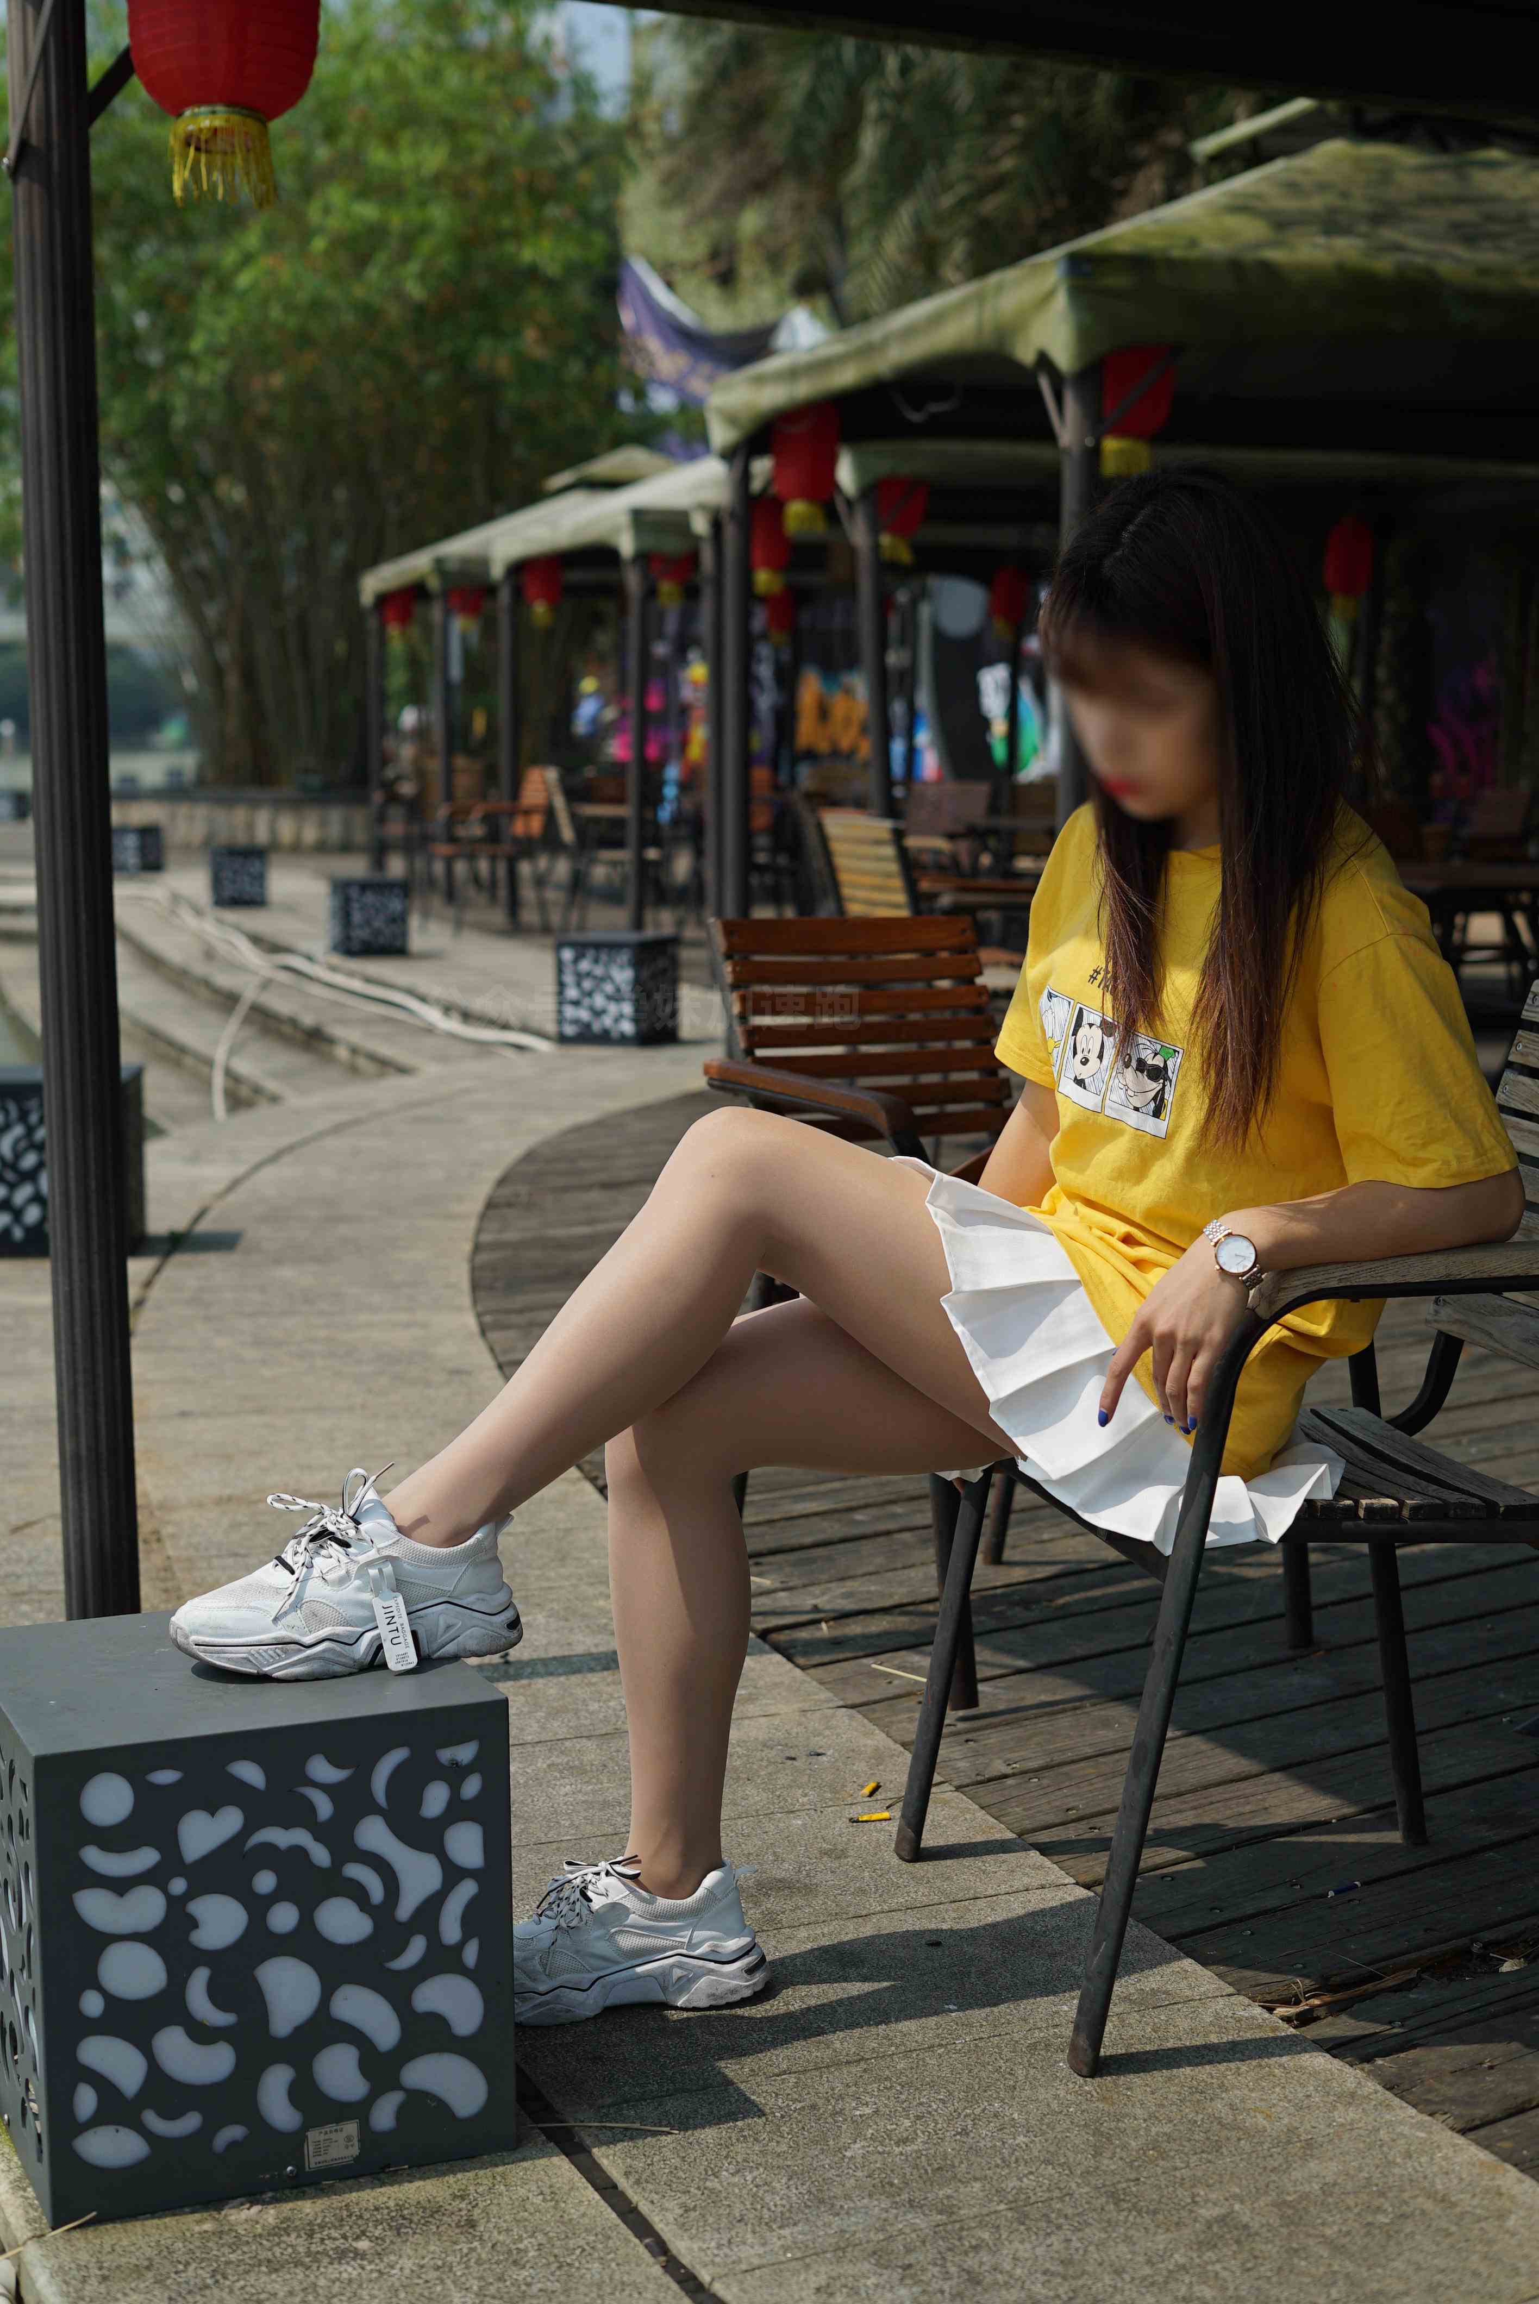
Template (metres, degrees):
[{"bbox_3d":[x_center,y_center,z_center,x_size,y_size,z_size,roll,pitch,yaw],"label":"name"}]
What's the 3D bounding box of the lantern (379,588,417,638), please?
[{"bbox_3d":[-2.455,-3.594,21.200,0.200,0.420,0.200,-1,7,-7],"label":"lantern"}]

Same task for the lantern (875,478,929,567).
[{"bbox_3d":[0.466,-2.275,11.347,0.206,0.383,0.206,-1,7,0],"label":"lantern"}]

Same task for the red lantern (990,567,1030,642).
[{"bbox_3d":[1.407,-3.203,18.743,0.230,0.470,0.230,0,7,0],"label":"red lantern"}]

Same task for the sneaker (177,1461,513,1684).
[{"bbox_3d":[-0.336,0.332,2.545,0.268,0.134,0.102,-2,8,-12],"label":"sneaker"}]

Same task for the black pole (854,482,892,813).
[{"bbox_3d":[0.382,-1.411,11.322,0.082,1.915,0.082,-3,7,0],"label":"black pole"}]

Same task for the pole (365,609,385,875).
[{"bbox_3d":[-2.536,-2.590,20.646,0.082,1.915,0.082,-1,7,0],"label":"pole"}]

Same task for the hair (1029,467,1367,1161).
[{"bbox_3d":[0.345,-0.269,2.547,0.220,0.530,0.210,-6,9,-37],"label":"hair"}]

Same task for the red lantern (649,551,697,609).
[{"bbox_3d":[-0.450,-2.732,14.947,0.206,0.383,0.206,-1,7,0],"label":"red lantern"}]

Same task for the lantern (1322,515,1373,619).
[{"bbox_3d":[2.711,-2.732,14.973,0.230,0.470,0.230,0,7,0],"label":"lantern"}]

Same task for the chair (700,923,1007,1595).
[{"bbox_3d":[0.281,0.153,3.863,0.520,0.865,0.580,-5,9,-30],"label":"chair"}]

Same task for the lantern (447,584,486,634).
[{"bbox_3d":[-1.745,-3.162,18.368,0.206,0.383,0.206,-1,7,0],"label":"lantern"}]

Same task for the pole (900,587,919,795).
[{"bbox_3d":[0.754,-2.191,17.316,0.082,1.915,0.082,-1,7,0],"label":"pole"}]

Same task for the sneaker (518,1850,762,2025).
[{"bbox_3d":[-0.147,0.628,2.590,0.275,0.122,0.105,-2,8,-13],"label":"sneaker"}]

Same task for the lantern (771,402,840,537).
[{"bbox_3d":[0.111,-2.081,9.750,0.200,0.420,0.200,0,7,1],"label":"lantern"}]

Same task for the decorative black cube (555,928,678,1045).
[{"bbox_3d":[-0.539,-0.581,11.421,0.350,0.360,0.350,3,8,26],"label":"decorative black cube"}]

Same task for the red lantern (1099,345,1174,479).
[{"bbox_3d":[0.955,-2.007,8.411,0.230,0.470,0.230,0,7,0],"label":"red lantern"}]

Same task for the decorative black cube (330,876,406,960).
[{"bbox_3d":[-1.920,-1.131,15.497,0.333,0.333,0.333,-3,8,-20],"label":"decorative black cube"}]

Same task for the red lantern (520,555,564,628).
[{"bbox_3d":[-1.271,-3.162,17.940,0.230,0.470,0.230,0,7,0],"label":"red lantern"}]

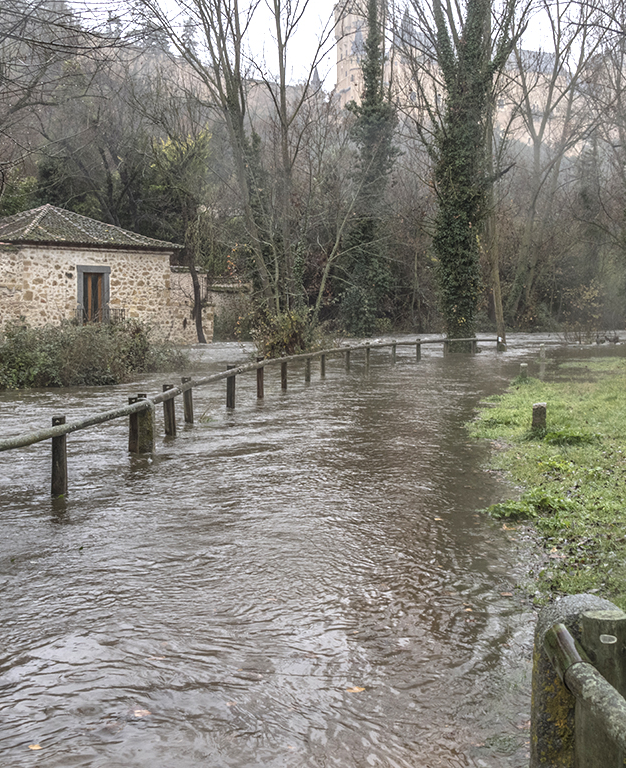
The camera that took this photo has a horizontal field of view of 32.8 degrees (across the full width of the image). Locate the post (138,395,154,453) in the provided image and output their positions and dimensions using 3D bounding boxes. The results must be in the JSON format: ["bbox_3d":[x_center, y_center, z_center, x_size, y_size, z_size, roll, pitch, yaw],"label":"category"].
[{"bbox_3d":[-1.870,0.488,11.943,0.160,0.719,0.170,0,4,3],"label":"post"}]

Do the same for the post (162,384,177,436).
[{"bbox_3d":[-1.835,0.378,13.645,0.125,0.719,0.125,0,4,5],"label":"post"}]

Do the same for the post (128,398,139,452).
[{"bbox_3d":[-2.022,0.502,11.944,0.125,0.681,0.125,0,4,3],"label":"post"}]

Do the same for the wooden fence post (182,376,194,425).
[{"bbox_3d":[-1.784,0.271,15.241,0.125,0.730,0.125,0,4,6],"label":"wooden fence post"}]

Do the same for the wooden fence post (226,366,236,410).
[{"bbox_3d":[-1.367,0.092,17.631,0.125,0.797,0.125,1,4,8],"label":"wooden fence post"}]

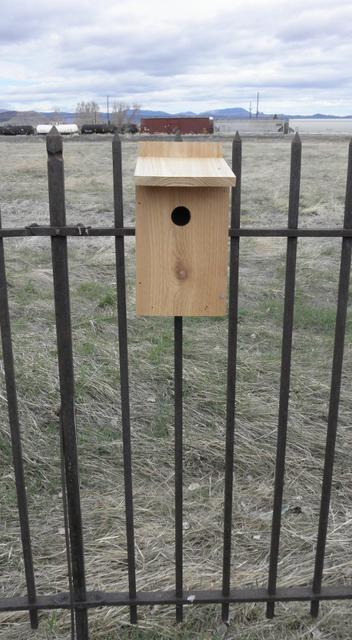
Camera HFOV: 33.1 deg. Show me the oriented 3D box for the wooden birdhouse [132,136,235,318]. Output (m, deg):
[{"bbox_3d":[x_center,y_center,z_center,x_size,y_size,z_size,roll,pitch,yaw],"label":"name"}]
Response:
[{"bbox_3d":[0.013,-0.183,1.222,0.186,0.348,0.231,0,18,-2],"label":"wooden birdhouse"}]

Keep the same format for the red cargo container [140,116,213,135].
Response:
[{"bbox_3d":[0.089,-34.539,105.490,12.500,2.700,2.500,4,18,11],"label":"red cargo container"}]

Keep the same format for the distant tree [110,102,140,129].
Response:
[{"bbox_3d":[-20.935,-83.741,245.253,12.000,13.000,11.000,0,18,0],"label":"distant tree"}]

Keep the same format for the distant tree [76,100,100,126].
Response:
[{"bbox_3d":[-36.004,-83.941,243.429,10.000,13.000,9.500,0,18,0],"label":"distant tree"}]

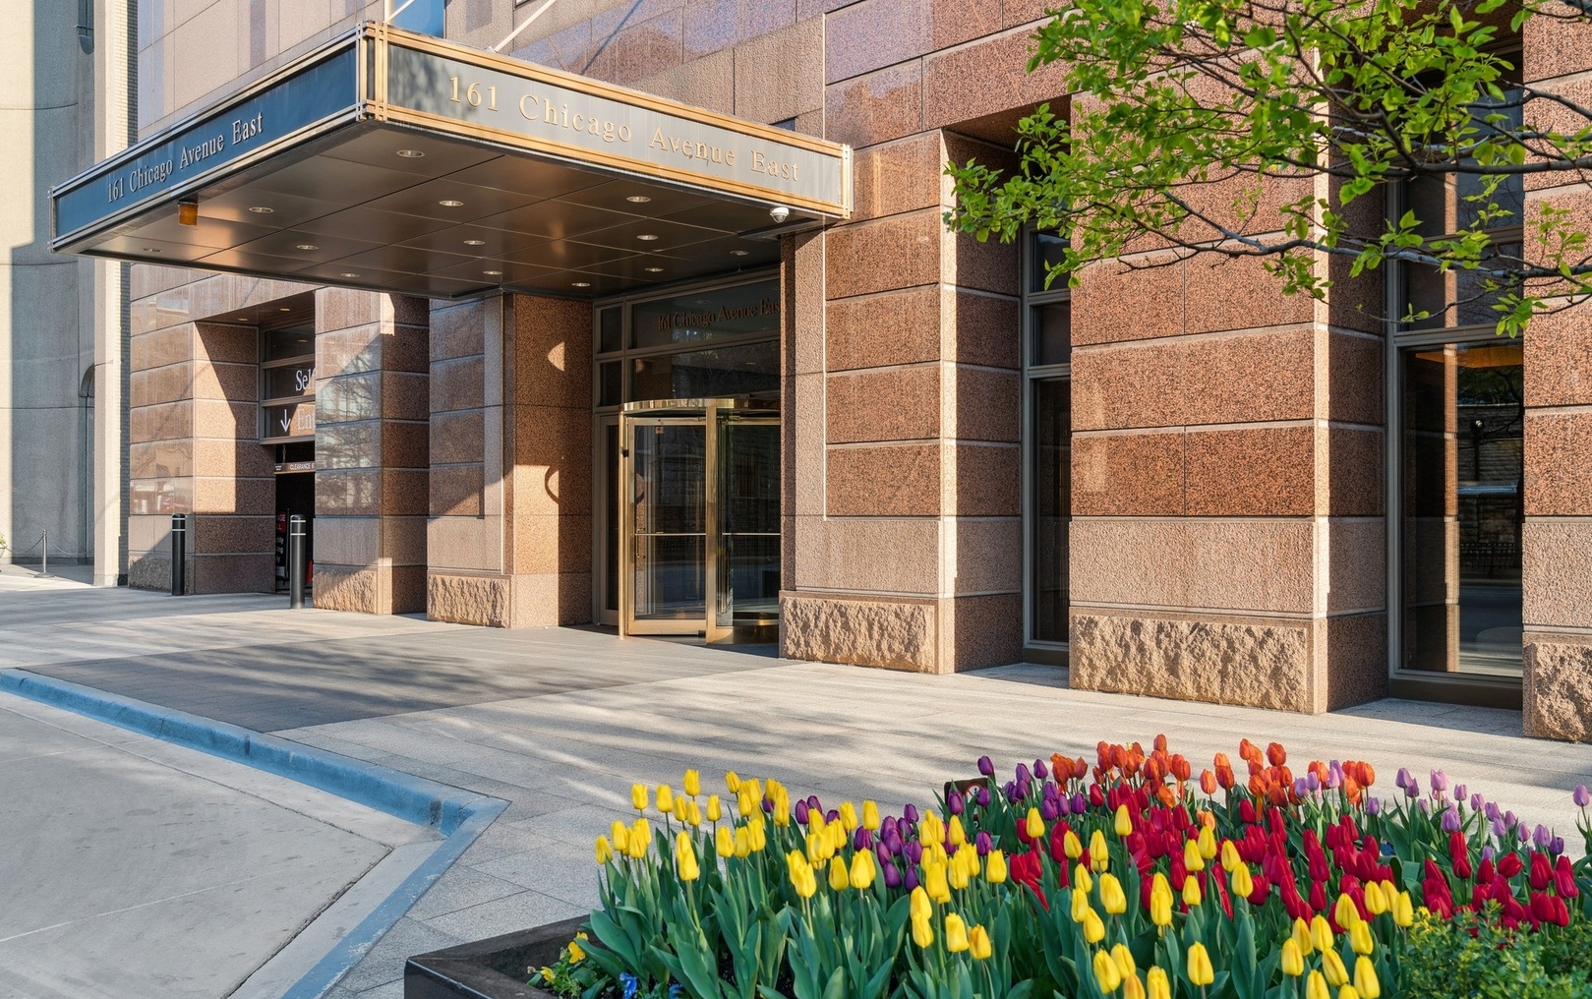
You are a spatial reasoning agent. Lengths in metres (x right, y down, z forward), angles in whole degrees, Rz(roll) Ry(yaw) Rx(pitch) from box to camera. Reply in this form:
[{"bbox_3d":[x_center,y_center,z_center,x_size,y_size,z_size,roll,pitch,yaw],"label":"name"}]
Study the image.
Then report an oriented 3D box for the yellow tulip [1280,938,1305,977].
[{"bbox_3d":[0.750,0.692,2.070,0.038,0.060,0.038,-5,-1,0],"label":"yellow tulip"}]

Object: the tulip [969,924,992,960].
[{"bbox_3d":[0.293,0.704,2.180,0.037,0.058,0.037,-8,-1,0],"label":"tulip"}]

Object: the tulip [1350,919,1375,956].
[{"bbox_3d":[0.826,0.639,2.000,0.031,0.052,0.031,-11,-1,0],"label":"tulip"}]

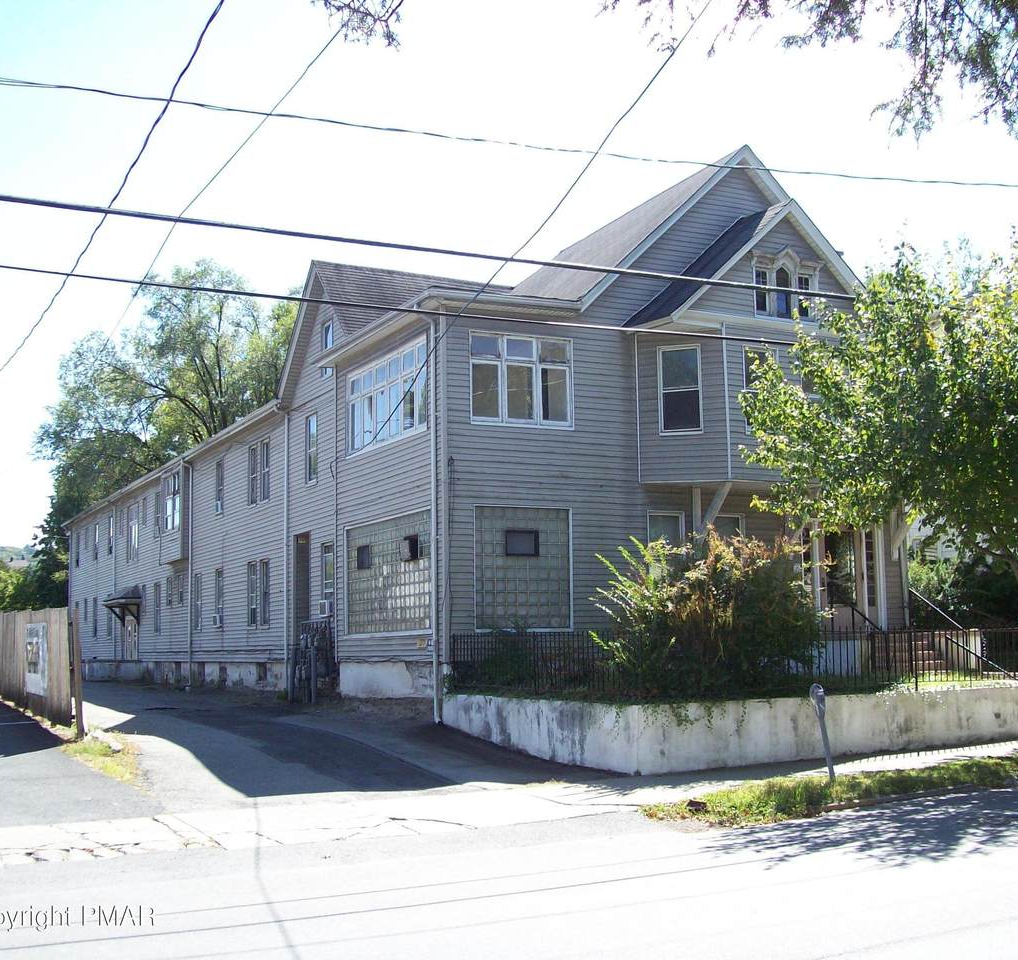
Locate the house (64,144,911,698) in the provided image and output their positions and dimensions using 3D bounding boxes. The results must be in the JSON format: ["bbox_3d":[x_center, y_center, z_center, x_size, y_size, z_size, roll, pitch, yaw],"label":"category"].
[{"bbox_3d":[-5.352,1.091,41.063,10.300,10.400,40.900,3,-8,-27],"label":"house"}]

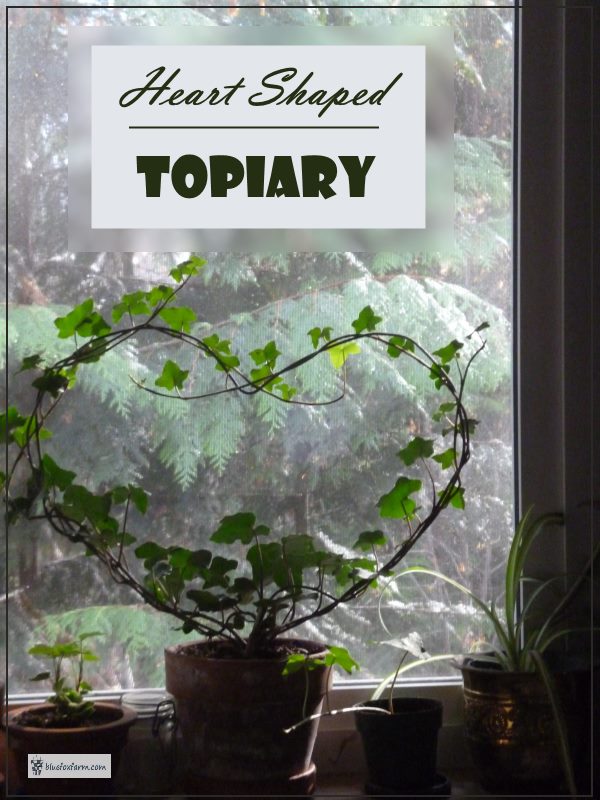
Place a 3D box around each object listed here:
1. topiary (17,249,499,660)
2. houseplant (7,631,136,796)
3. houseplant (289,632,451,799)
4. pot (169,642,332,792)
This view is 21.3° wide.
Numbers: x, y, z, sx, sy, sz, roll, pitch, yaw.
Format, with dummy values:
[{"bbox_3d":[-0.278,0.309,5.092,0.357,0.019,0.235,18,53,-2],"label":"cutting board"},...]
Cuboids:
[{"bbox_3d":[-0.051,0.053,1.460,0.440,0.370,0.180,0,0,-11],"label":"topiary"},{"bbox_3d":[-0.217,0.303,1.512,0.126,0.170,0.126,0,0,-6],"label":"houseplant"},{"bbox_3d":[0.043,0.310,1.561,0.166,0.156,0.133,0,0,0],"label":"houseplant"},{"bbox_3d":[-0.051,0.318,1.576,0.164,0.143,0.164,0,0,0],"label":"pot"}]

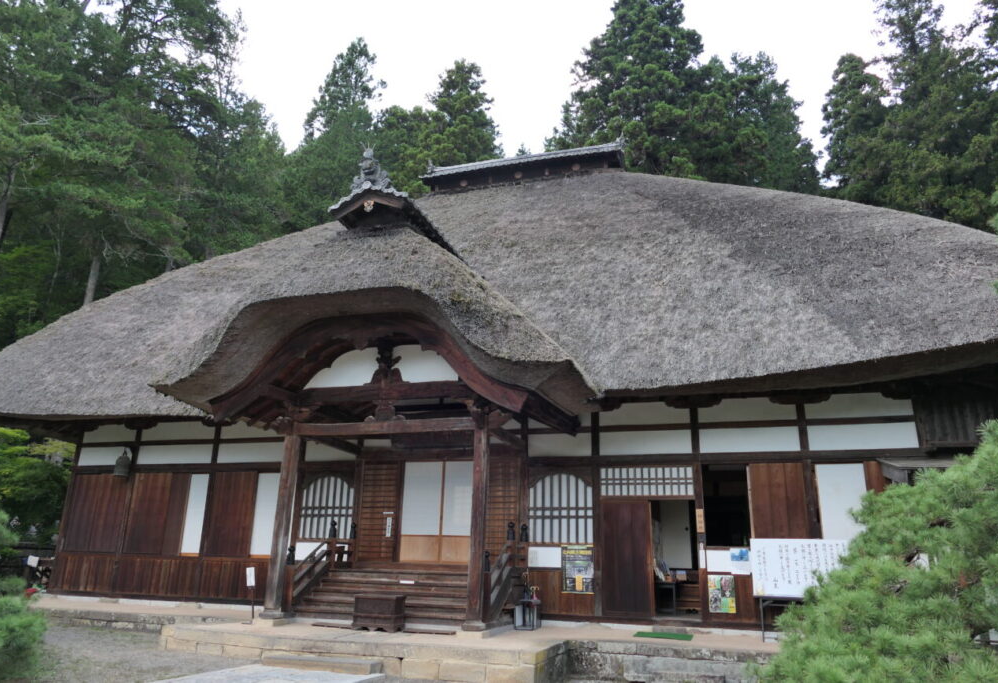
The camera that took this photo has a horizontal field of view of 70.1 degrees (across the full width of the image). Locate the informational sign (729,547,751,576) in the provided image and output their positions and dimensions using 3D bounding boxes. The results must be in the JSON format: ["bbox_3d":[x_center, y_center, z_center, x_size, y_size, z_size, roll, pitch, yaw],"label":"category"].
[{"bbox_3d":[4.095,3.735,12.057,0.310,0.420,0.015,-4,-18,18],"label":"informational sign"}]

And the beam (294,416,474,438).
[{"bbox_3d":[-1.982,1.473,12.165,3.400,0.200,0.170,-4,-17,17],"label":"beam"}]

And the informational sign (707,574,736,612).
[{"bbox_3d":[3.767,4.264,12.004,0.415,0.600,0.015,-4,-18,18],"label":"informational sign"}]

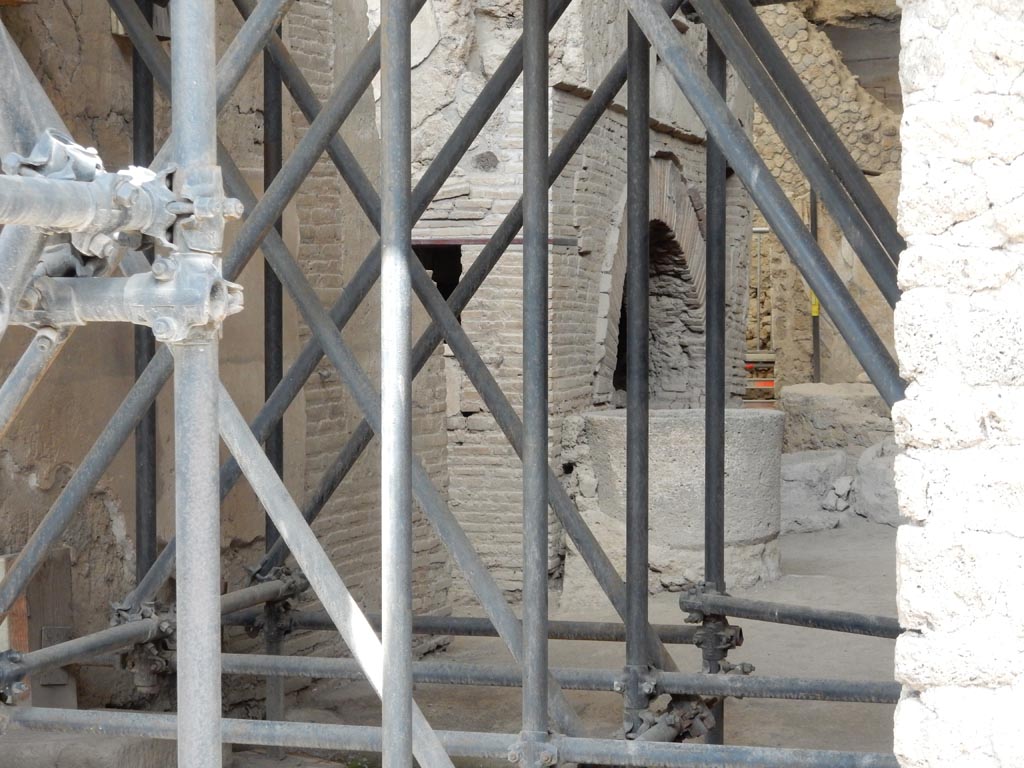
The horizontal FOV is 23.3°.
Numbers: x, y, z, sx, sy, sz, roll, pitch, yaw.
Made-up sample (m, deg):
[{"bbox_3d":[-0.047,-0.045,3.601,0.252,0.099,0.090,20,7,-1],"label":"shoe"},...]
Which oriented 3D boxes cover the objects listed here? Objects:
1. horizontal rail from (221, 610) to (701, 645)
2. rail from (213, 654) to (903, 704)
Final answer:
[{"bbox_3d":[-0.142,0.641,6.575,1.455,0.049,0.049,0,2,20],"label":"horizontal rail"},{"bbox_3d":[0.015,0.663,5.644,1.764,0.049,0.049,0,2,20],"label":"rail"}]

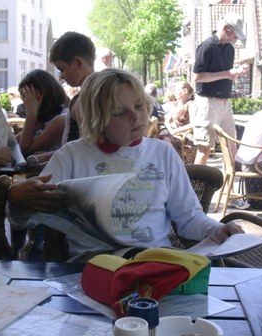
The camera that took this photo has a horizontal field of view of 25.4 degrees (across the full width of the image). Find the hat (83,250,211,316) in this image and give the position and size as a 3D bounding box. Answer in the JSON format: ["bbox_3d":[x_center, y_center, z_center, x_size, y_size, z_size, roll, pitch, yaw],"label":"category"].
[{"bbox_3d":[0.030,0.201,1.100,0.215,0.094,0.165,-3,8,-28],"label":"hat"}]

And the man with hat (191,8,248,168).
[{"bbox_3d":[0.870,-0.502,5.580,0.460,1.810,0.490,4,8,21],"label":"man with hat"}]

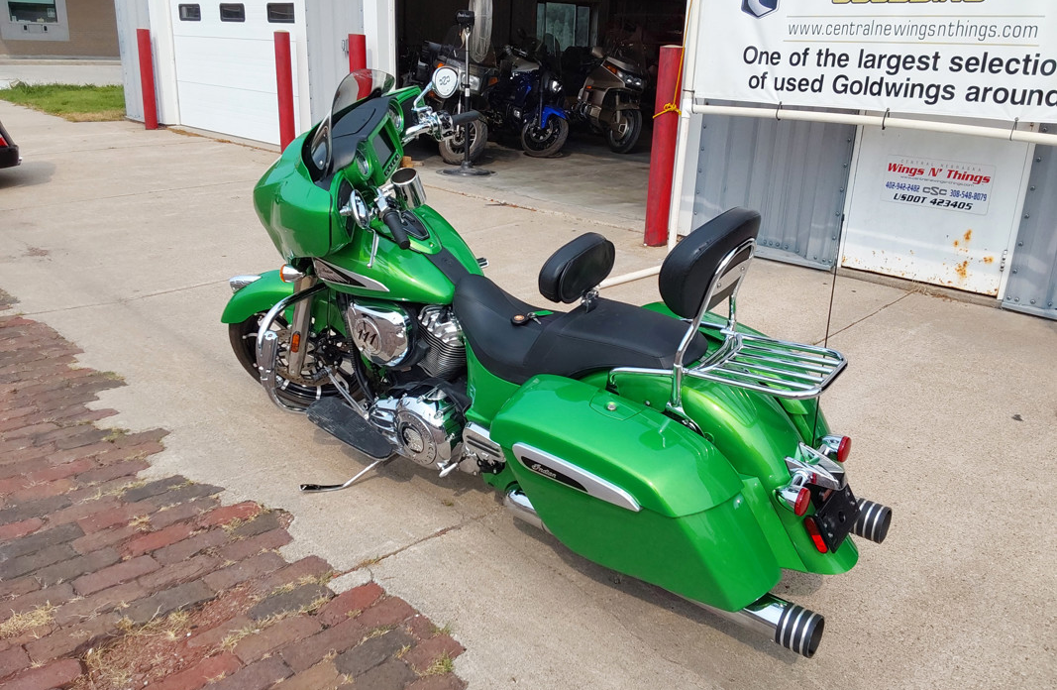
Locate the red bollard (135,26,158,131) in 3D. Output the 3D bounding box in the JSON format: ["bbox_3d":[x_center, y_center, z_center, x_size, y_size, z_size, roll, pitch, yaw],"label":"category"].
[{"bbox_3d":[-5.345,-3.720,11.981,0.168,1.330,0.168,-16,26,-42],"label":"red bollard"}]

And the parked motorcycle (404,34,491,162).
[{"bbox_3d":[-1.347,-3.016,10.173,0.950,1.450,2.500,-13,24,-37],"label":"parked motorcycle"}]

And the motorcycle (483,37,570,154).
[{"bbox_3d":[-0.327,-3.276,11.084,0.900,1.420,2.400,-14,25,-39],"label":"motorcycle"}]

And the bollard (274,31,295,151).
[{"bbox_3d":[-2.670,-2.716,9.399,0.168,1.330,0.168,-16,26,-42],"label":"bollard"}]

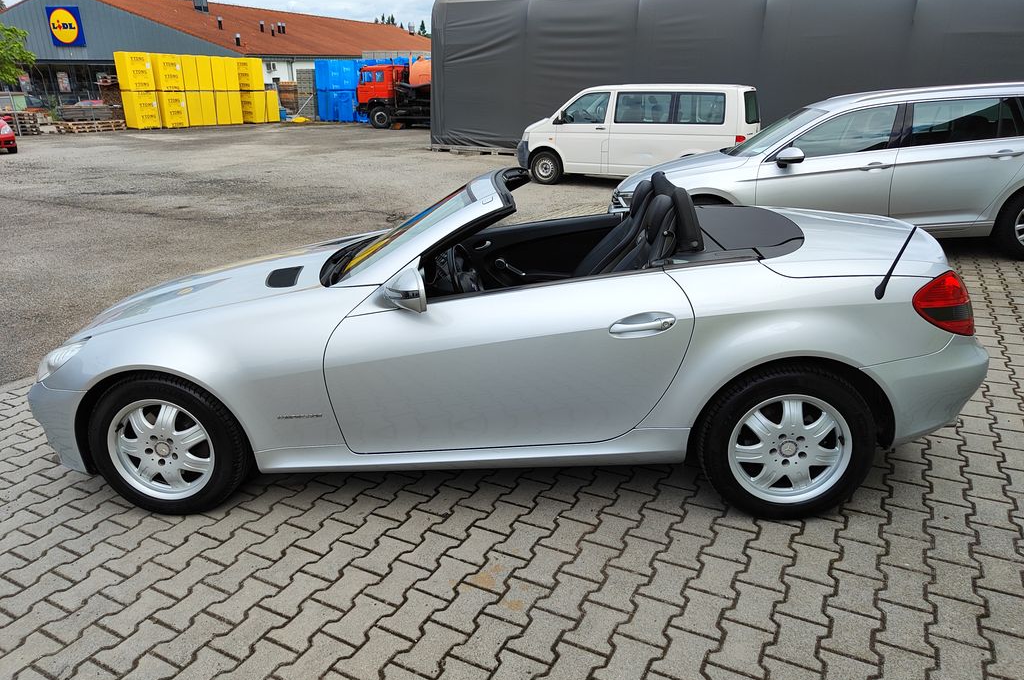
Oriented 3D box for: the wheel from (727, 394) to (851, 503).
[{"bbox_3d":[1.029,0.375,2.591,0.442,0.442,0.190,-1,19,5],"label":"wheel"}]

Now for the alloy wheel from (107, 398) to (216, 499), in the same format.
[{"bbox_3d":[-1.385,0.413,2.767,0.450,0.450,0.170,0,20,6],"label":"alloy wheel"}]

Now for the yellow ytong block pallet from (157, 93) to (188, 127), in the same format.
[{"bbox_3d":[-16.672,-11.278,33.273,0.782,1.639,1.186,11,23,26],"label":"yellow ytong block pallet"}]

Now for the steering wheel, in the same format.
[{"bbox_3d":[-0.160,-0.245,2.917,0.120,0.375,0.375,-18,16,10],"label":"steering wheel"}]

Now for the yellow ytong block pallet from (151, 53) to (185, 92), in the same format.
[{"bbox_3d":[-16.150,-12.478,31.754,0.780,1.600,1.200,9,22,26],"label":"yellow ytong block pallet"}]

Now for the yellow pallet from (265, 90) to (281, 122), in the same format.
[{"bbox_3d":[-14.004,-13.313,38.862,1.150,1.600,0.800,9,22,26],"label":"yellow pallet"}]

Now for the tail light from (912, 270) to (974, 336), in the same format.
[{"bbox_3d":[1.563,-0.136,2.478,0.330,0.265,0.290,-1,19,5],"label":"tail light"}]

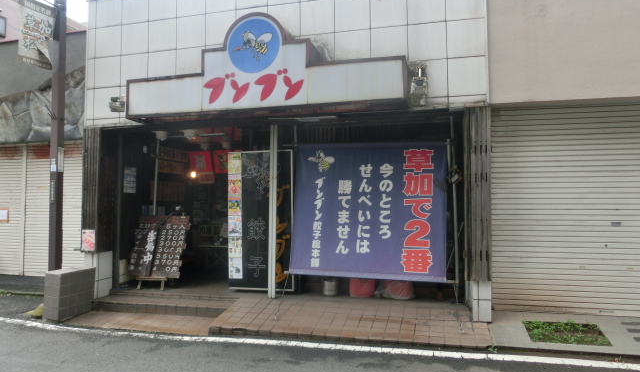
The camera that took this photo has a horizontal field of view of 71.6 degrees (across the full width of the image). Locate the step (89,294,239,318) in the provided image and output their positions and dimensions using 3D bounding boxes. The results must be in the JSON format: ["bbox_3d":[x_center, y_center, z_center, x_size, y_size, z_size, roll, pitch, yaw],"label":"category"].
[{"bbox_3d":[-2.152,1.648,6.076,2.034,0.123,0.436,-1,-3,15],"label":"step"}]

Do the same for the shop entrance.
[{"bbox_3d":[-0.666,0.346,6.018,5.013,2.380,0.585,-1,-3,15],"label":"shop entrance"}]

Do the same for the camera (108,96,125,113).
[{"bbox_3d":[-2.708,-1.078,5.905,0.162,0.202,0.180,-1,-3,15],"label":"camera"}]

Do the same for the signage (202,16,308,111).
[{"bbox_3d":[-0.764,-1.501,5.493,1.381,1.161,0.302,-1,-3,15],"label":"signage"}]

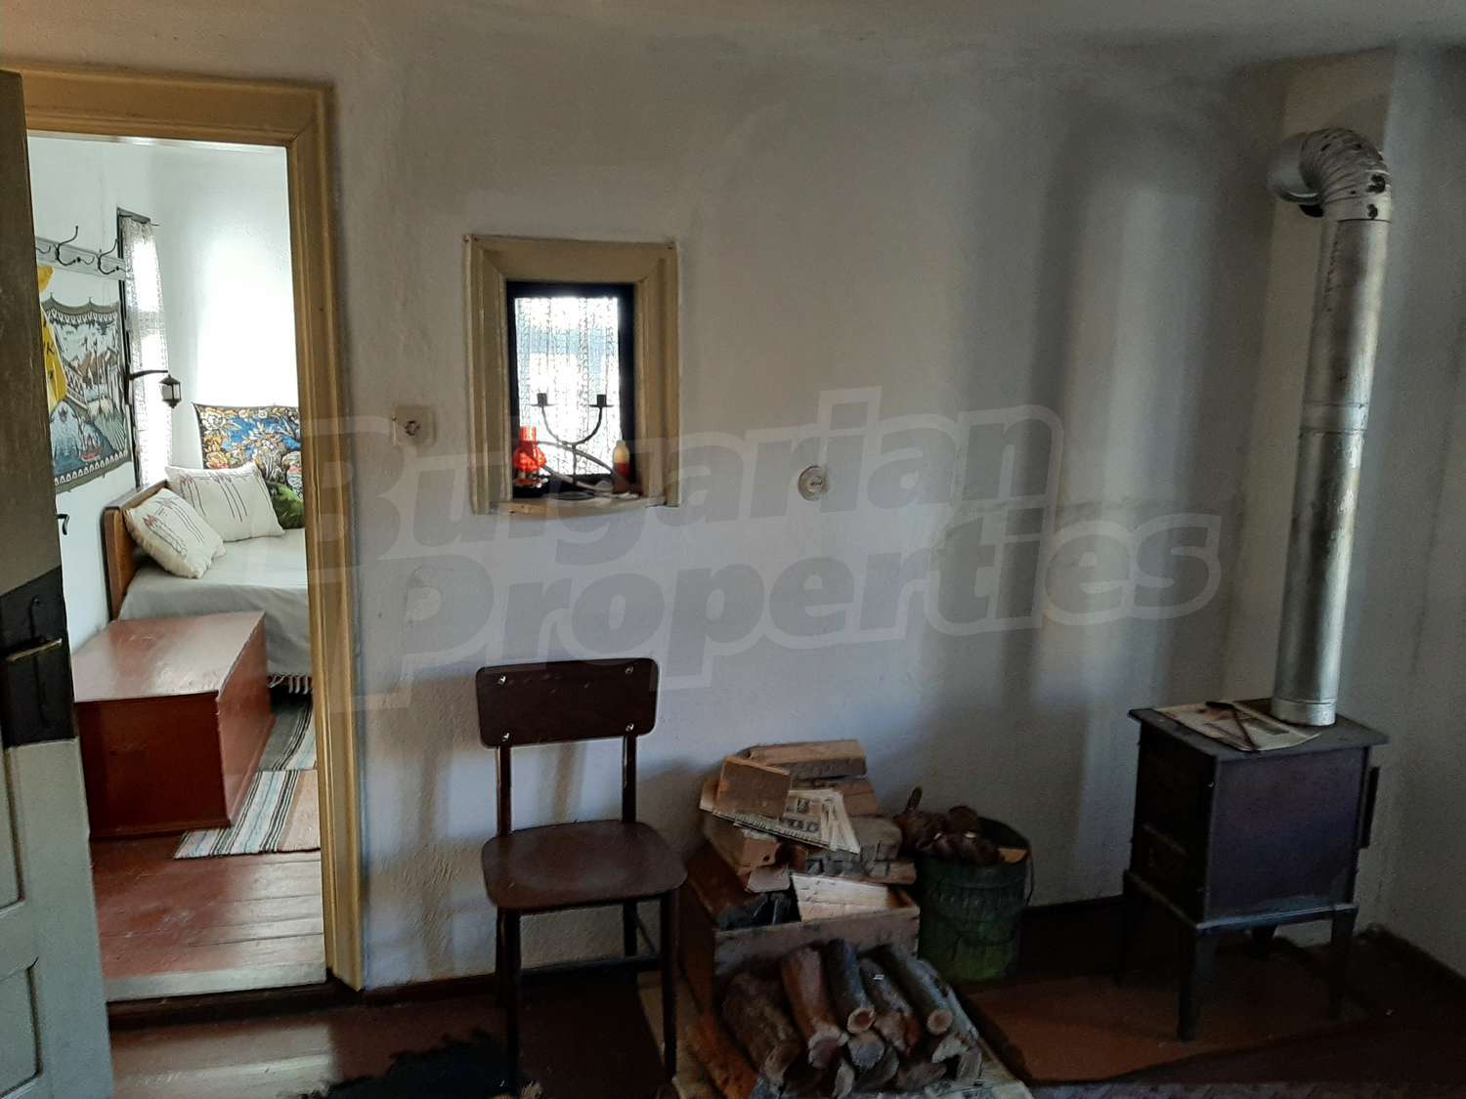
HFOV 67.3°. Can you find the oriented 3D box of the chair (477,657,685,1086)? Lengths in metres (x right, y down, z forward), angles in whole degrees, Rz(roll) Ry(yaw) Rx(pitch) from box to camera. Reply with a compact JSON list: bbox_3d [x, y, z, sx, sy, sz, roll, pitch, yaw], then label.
[{"bbox_3d":[-0.324,0.681,2.368,0.418,0.812,0.435,-2,9,-15],"label":"chair"}]

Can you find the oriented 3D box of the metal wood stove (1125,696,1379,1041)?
[{"bbox_3d":[1.200,0.739,2.599,0.460,0.672,0.315,-1,9,-14],"label":"metal wood stove"}]

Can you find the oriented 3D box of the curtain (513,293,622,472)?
[{"bbox_3d":[-0.377,-0.380,2.535,0.249,0.413,0.030,-2,9,-15],"label":"curtain"}]

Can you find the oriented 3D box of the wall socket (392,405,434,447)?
[{"bbox_3d":[-0.682,-0.263,2.359,0.083,0.084,0.022,-2,9,-15],"label":"wall socket"}]

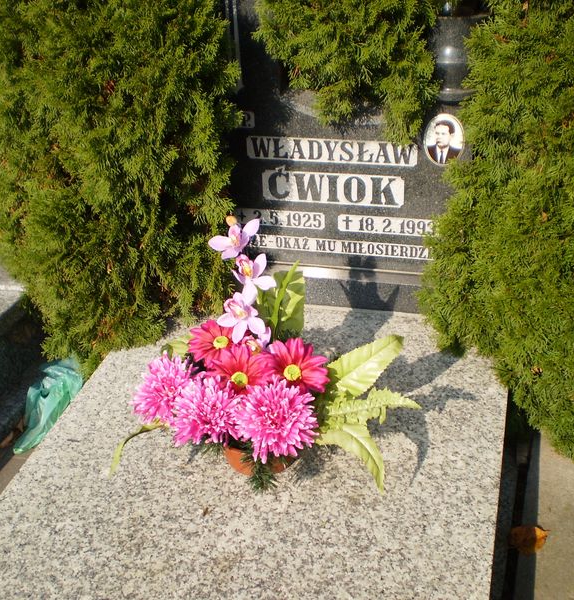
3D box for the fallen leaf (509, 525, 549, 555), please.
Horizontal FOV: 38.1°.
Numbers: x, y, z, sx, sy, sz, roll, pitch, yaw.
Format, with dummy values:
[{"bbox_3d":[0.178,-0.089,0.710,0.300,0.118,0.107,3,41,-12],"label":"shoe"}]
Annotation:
[{"bbox_3d":[0.480,0.472,1.650,0.078,0.018,0.070,2,33,11],"label":"fallen leaf"}]

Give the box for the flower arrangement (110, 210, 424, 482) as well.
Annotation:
[{"bbox_3d":[-0.059,0.122,1.445,0.561,0.466,0.350,-2,33,5],"label":"flower arrangement"}]

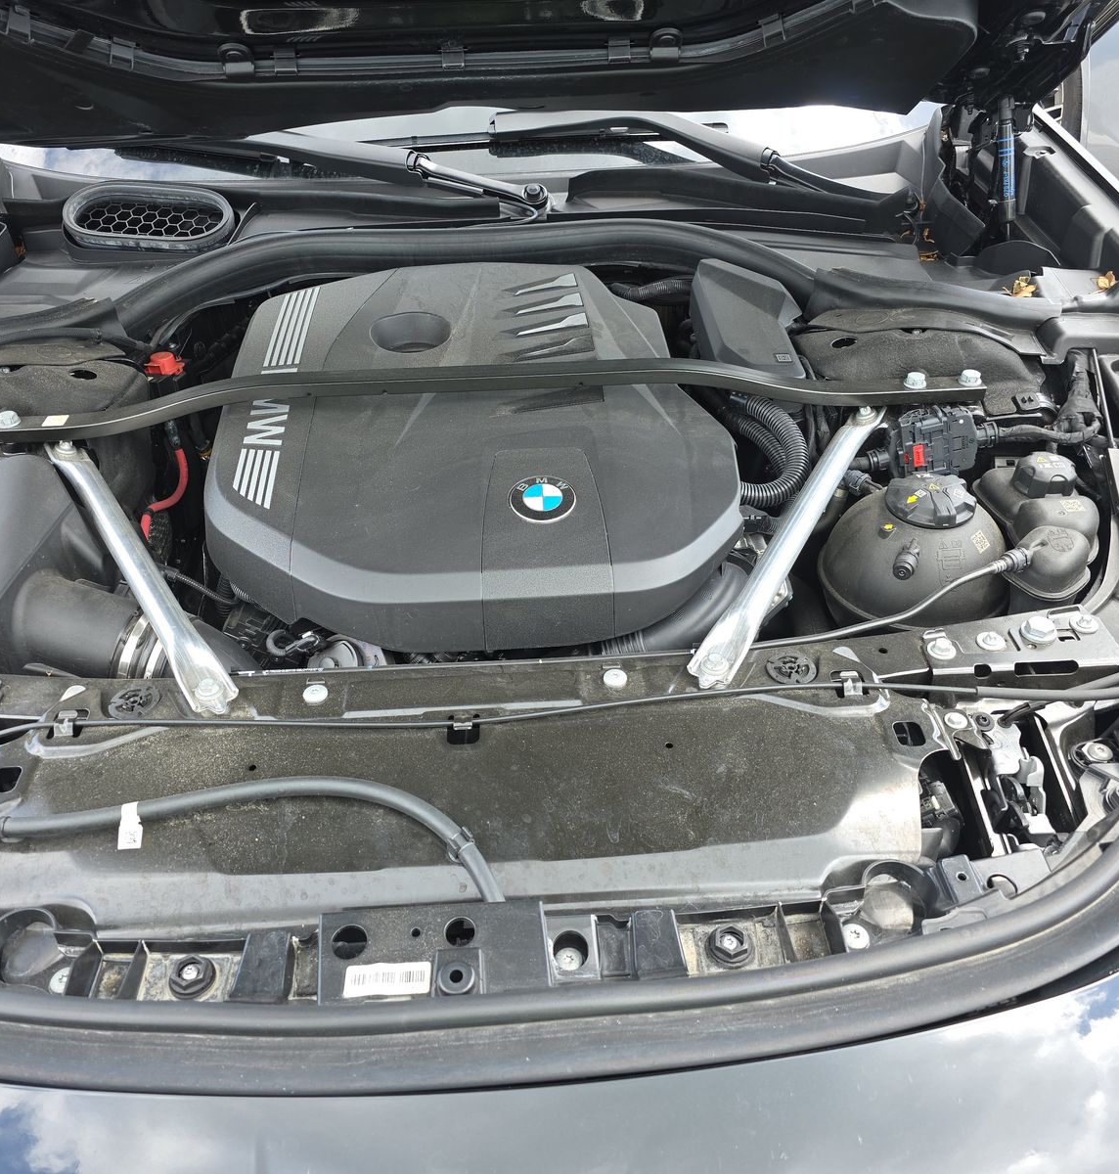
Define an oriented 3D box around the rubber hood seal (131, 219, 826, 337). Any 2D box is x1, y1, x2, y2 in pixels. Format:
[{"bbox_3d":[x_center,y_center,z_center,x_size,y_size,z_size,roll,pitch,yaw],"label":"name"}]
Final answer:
[{"bbox_3d":[-0.108,-0.364,1.220,0.790,0.085,0.175,-3,38,-2],"label":"rubber hood seal"}]

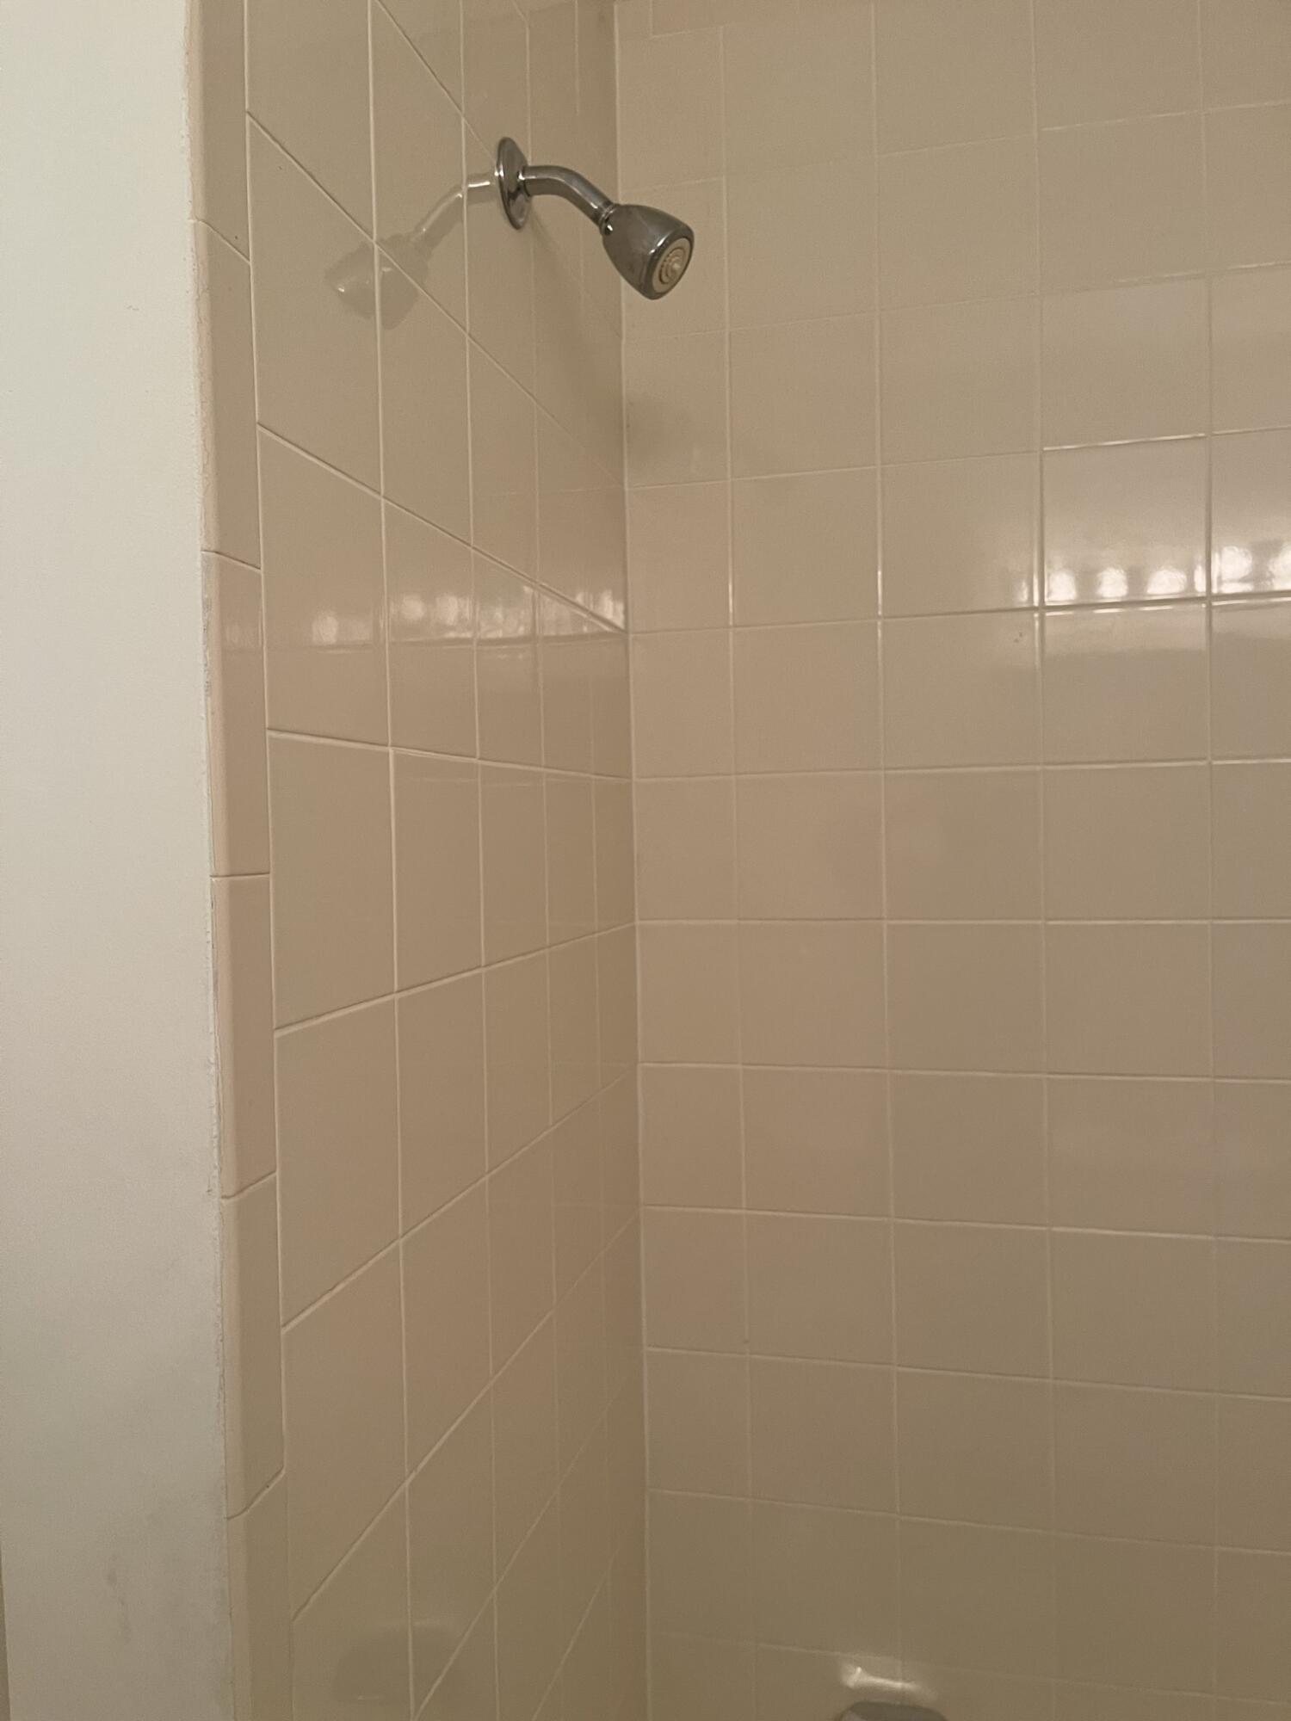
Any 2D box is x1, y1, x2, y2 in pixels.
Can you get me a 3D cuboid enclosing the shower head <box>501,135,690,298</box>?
[{"bbox_3d":[-0.035,-0.507,1.017,0.148,0.134,0.066,-1,2,14],"label":"shower head"}]

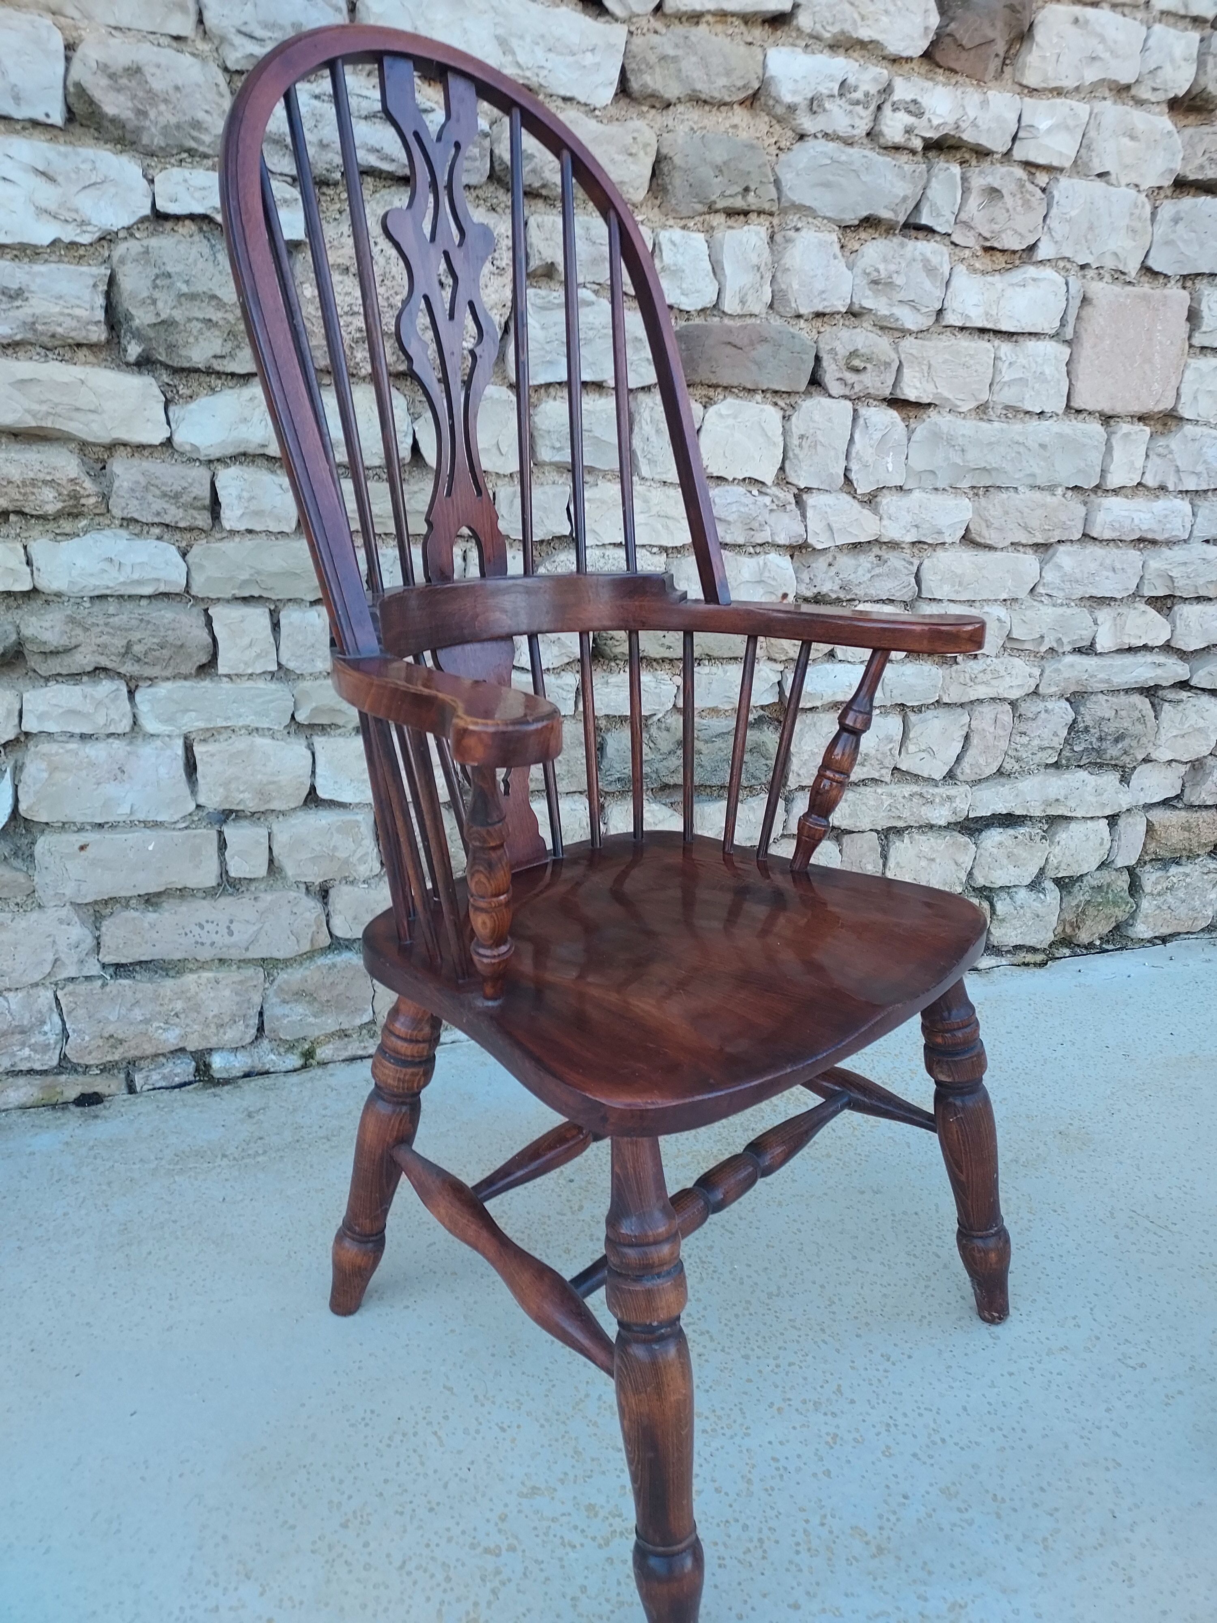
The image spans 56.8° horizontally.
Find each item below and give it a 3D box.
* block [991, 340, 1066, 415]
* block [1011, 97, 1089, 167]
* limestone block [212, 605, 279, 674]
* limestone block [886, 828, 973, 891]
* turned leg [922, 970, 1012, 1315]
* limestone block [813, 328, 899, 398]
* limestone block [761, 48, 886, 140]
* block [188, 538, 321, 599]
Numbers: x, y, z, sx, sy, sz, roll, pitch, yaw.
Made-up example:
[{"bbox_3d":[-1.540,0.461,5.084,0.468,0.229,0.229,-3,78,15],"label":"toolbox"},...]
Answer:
[{"bbox_3d":[0.591,-0.634,1.650,0.127,0.092,0.100,-5,20,-17],"label":"block"},{"bbox_3d":[0.578,-0.921,1.547,0.106,0.076,0.100,-5,20,-17],"label":"block"},{"bbox_3d":[-0.441,-0.212,1.361,0.069,0.075,0.090,-5,18,-19],"label":"limestone block"},{"bbox_3d":[0.508,0.071,1.864,0.167,0.119,0.110,-5,22,-18],"label":"limestone block"},{"bbox_3d":[0.369,0.334,1.155,0.066,0.430,0.066,-24,18,-39],"label":"turned leg"},{"bbox_3d":[0.313,-0.602,1.515,0.121,0.083,0.090,-5,18,-19],"label":"limestone block"},{"bbox_3d":[0.254,-0.905,1.442,0.166,0.081,0.100,-5,20,-17],"label":"limestone block"},{"bbox_3d":[-0.436,-0.307,1.412,0.166,0.068,0.100,-5,20,-17],"label":"block"}]

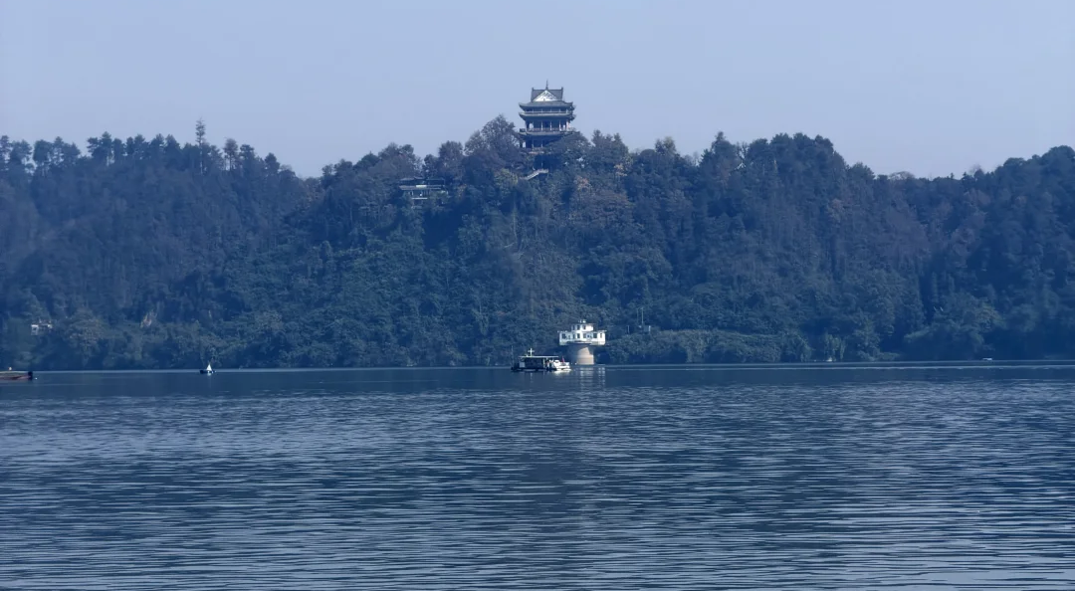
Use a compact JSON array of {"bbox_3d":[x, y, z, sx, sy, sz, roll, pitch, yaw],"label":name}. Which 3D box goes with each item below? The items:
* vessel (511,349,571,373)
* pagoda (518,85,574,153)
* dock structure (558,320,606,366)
[{"bbox_3d":[0.830,13.990,880.000,12.700,4.900,3.600,0,-1,0],"label":"vessel"},{"bbox_3d":[2.470,-51.960,1220.000,15.800,21.800,15.600,-1,-1,5],"label":"pagoda"},{"bbox_3d":[11.900,12.730,1100.000,12.600,12.200,12.400,0,-1,2],"label":"dock structure"}]

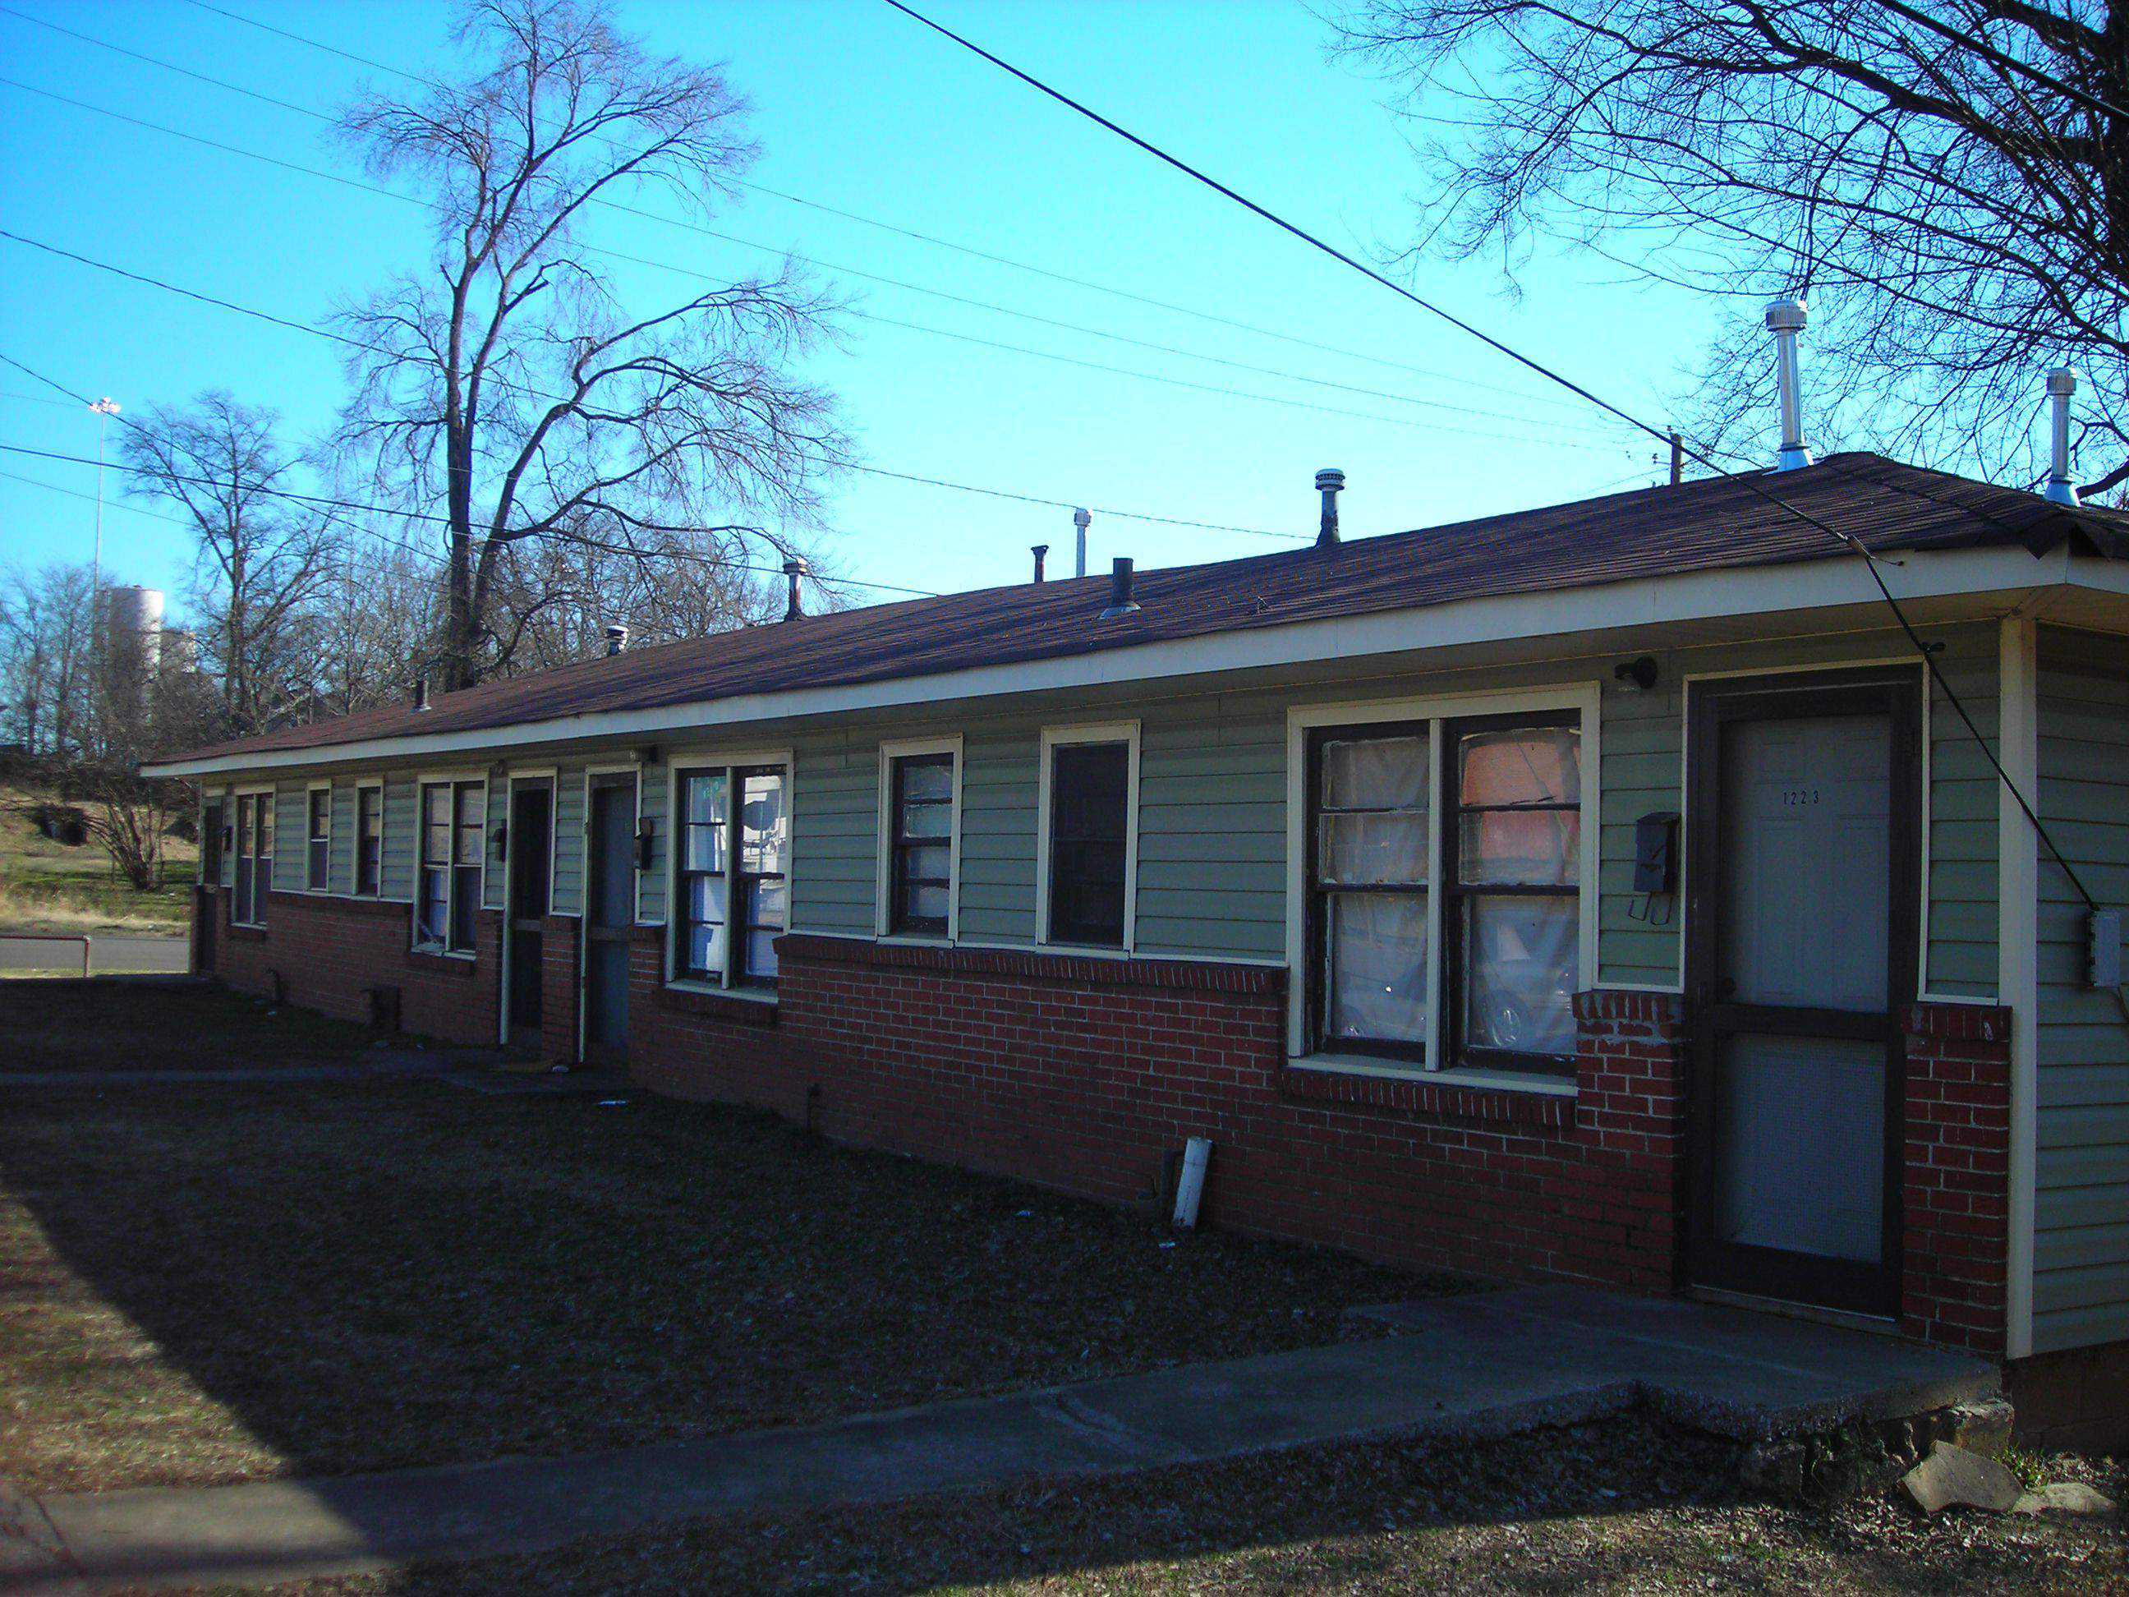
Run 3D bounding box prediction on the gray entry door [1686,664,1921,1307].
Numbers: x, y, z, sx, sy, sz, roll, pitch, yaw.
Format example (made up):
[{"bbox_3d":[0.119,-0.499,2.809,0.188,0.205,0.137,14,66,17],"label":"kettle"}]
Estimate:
[{"bbox_3d":[2.455,0.635,7.832,0.080,2.100,0.945,3,-3,-34],"label":"gray entry door"}]

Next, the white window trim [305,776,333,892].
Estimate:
[{"bbox_3d":[-7.308,0.382,22.875,0.100,1.120,0.830,3,-3,-33],"label":"white window trim"}]

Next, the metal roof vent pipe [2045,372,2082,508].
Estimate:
[{"bbox_3d":[4.591,-1.664,10.747,0.155,0.623,0.155,3,-2,-33],"label":"metal roof vent pipe"}]

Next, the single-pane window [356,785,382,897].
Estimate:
[{"bbox_3d":[-6.460,0.410,21.728,0.061,1.013,0.679,3,-2,-33],"label":"single-pane window"}]

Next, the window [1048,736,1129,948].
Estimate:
[{"bbox_3d":[0.116,0.232,11.464,0.061,1.003,0.689,3,-2,-33],"label":"window"}]

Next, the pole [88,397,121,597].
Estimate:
[{"bbox_3d":[-66.330,-12.355,160.000,2.300,30.200,2.300,2,-2,-23],"label":"pole"}]

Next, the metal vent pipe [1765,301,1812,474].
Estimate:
[{"bbox_3d":[3.582,-2.043,11.538,0.205,0.838,0.205,0,-2,-33],"label":"metal vent pipe"}]

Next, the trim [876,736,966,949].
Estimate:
[{"bbox_3d":[-0.787,0.233,12.547,0.100,1.120,0.855,3,-3,-34],"label":"trim"}]

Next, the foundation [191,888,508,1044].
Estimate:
[{"bbox_3d":[-7.099,1.499,22.559,0.203,1.074,10.322,3,-2,-33],"label":"foundation"}]

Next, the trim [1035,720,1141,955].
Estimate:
[{"bbox_3d":[0.122,0.209,11.390,0.071,1.137,0.861,3,-2,-33],"label":"trim"}]

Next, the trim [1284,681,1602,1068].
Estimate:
[{"bbox_3d":[1.443,0.358,9.249,0.100,1.530,1.750,3,-3,-34],"label":"trim"}]

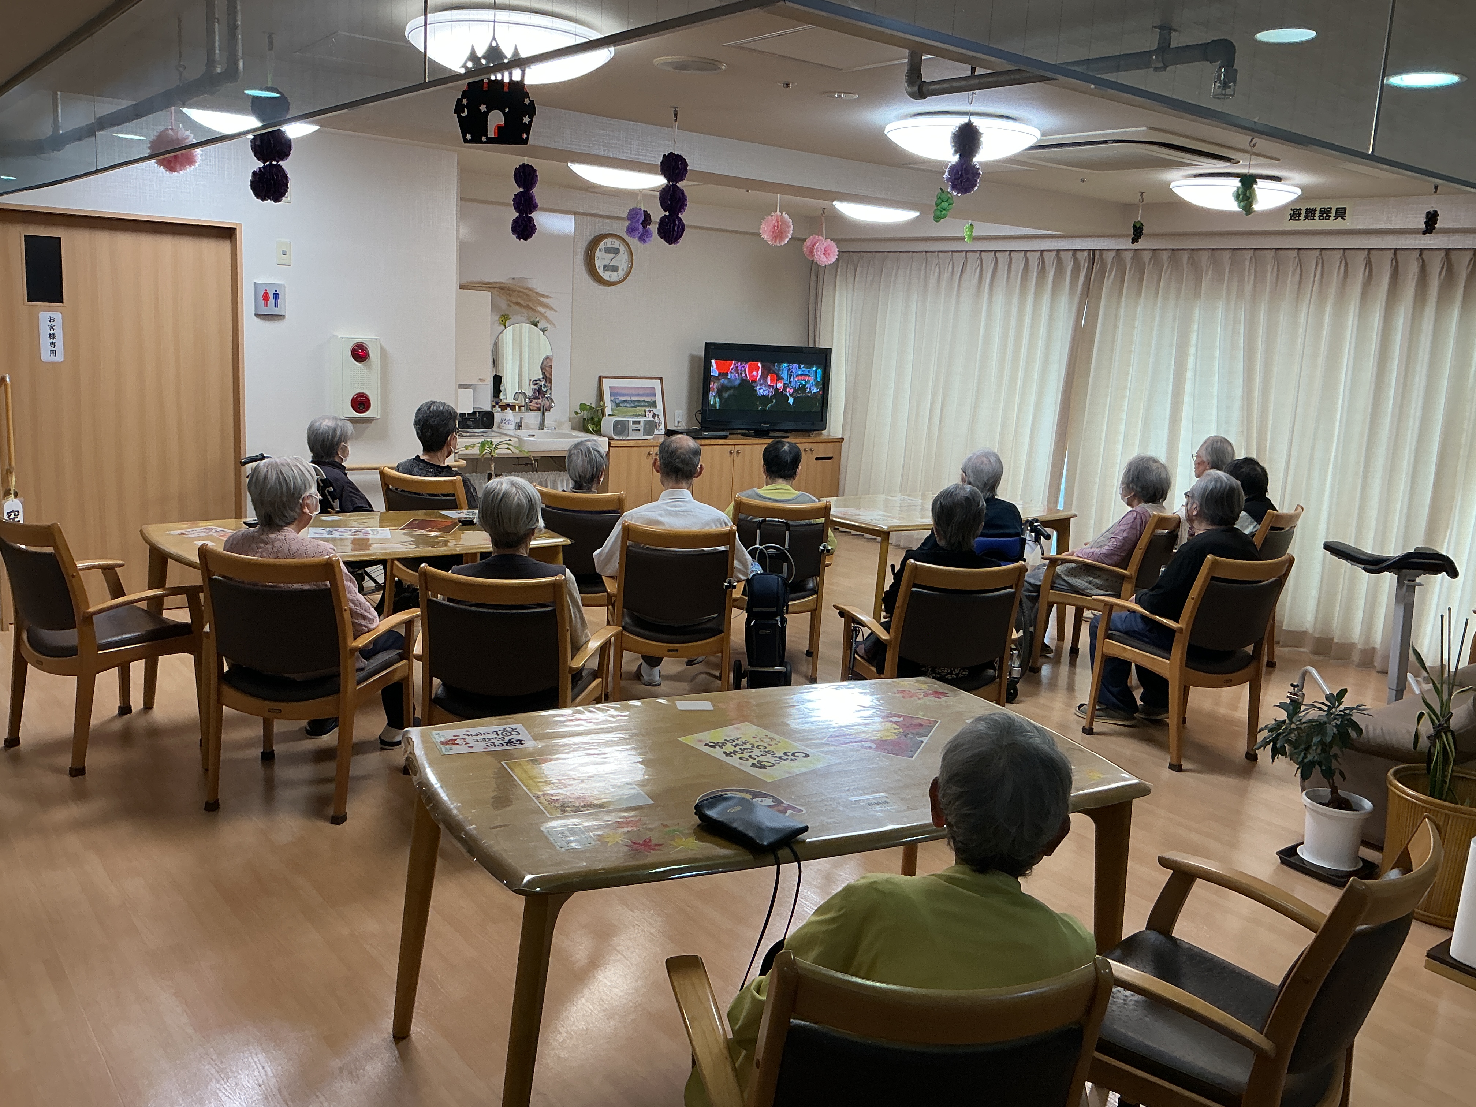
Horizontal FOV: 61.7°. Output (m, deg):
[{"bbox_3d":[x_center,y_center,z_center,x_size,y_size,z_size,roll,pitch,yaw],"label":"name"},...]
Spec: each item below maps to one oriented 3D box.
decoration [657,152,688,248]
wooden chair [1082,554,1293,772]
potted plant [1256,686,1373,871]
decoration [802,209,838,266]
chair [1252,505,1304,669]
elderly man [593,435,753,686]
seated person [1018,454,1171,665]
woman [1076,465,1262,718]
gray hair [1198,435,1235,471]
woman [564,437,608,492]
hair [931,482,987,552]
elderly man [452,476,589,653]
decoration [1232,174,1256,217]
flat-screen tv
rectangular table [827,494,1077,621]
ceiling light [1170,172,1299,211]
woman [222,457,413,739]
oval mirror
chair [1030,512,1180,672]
[{"bbox_3d":[-0.261,-1.410,4.907,0.114,0.362,0.114,3,11,0],"label":"decoration"},{"bbox_3d":[1.762,0.365,4.793,0.584,0.815,0.536,-1,12,-24],"label":"wooden chair"},{"bbox_3d":[1.872,0.711,4.021,0.360,0.571,0.340,9,12,26],"label":"potted plant"},{"bbox_3d":[0.593,-2.228,8.768,0.240,0.380,0.190,4,11,3],"label":"decoration"},{"bbox_3d":[2.564,0.160,6.449,0.600,0.865,0.600,13,14,40],"label":"chair"},{"bbox_3d":[-0.253,0.059,4.904,0.589,1.122,0.832,3,11,-4],"label":"elderly man"},{"bbox_3d":[1.736,0.028,6.211,0.820,1.116,0.490,11,13,35],"label":"seated person"},{"bbox_3d":[1.712,0.196,4.883,0.507,1.106,0.710,-2,12,-27],"label":"woman"},{"bbox_3d":[2.483,-0.510,6.400,0.170,0.210,0.190,-4,13,-36],"label":"gray hair"},{"bbox_3d":[-0.589,-0.030,5.904,0.480,1.071,0.800,7,11,17],"label":"woman"},{"bbox_3d":[0.776,-0.128,4.344,0.190,0.240,0.210,1,11,-12],"label":"hair"},{"bbox_3d":[-0.667,0.279,4.033,0.470,1.110,0.680,4,11,4],"label":"elderly man"},{"bbox_3d":[1.976,-1.400,4.827,0.090,0.161,0.090,8,12,21],"label":"decoration"},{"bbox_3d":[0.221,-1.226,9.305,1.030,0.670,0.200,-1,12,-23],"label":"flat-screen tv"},{"bbox_3d":[0.975,0.115,6.576,1.500,0.720,0.900,-5,14,-38],"label":"rectangular table"},{"bbox_3d":[2.386,-1.728,5.927,0.610,0.140,0.610,-5,14,-38],"label":"ceiling light"},{"bbox_3d":[-1.294,0.192,4.002,0.507,1.066,0.822,5,11,9],"label":"woman"},{"bbox_3d":[-1.435,-1.253,8.299,0.460,0.580,0.030,-5,14,-38],"label":"oval mirror"},{"bbox_3d":[1.762,0.169,5.829,0.536,0.815,0.584,11,13,35],"label":"chair"}]

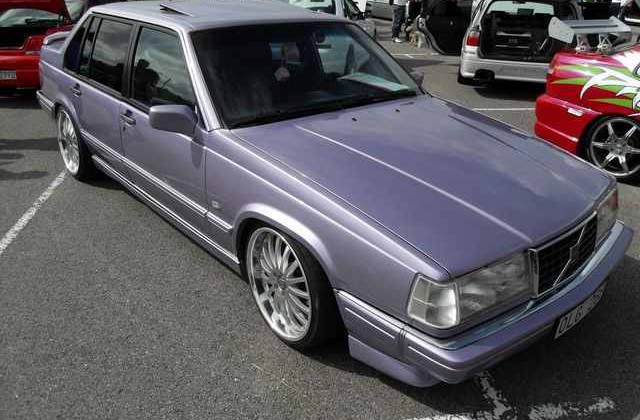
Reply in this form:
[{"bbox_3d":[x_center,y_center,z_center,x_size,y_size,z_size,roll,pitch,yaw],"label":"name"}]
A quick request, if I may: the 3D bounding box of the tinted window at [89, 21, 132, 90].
[{"bbox_3d":[-1.443,-1.059,3.552,0.050,0.460,0.620,8,14,-47],"label":"tinted window"}]

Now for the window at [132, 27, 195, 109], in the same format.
[{"bbox_3d":[-0.899,-0.791,3.001,0.050,0.450,0.930,8,14,-47],"label":"window"}]

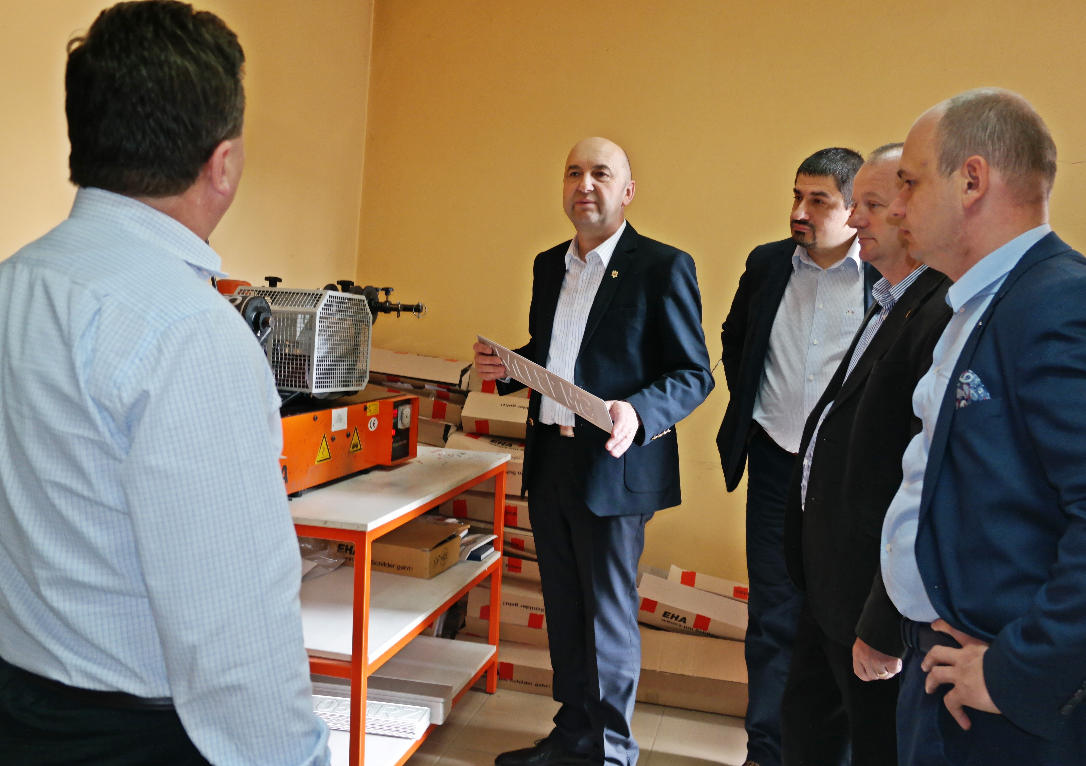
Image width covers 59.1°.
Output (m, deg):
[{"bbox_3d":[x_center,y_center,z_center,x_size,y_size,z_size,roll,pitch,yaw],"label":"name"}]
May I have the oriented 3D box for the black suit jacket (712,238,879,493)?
[{"bbox_3d":[0.741,-0.045,2.640,0.480,0.730,0.290,6,6,37],"label":"black suit jacket"}]

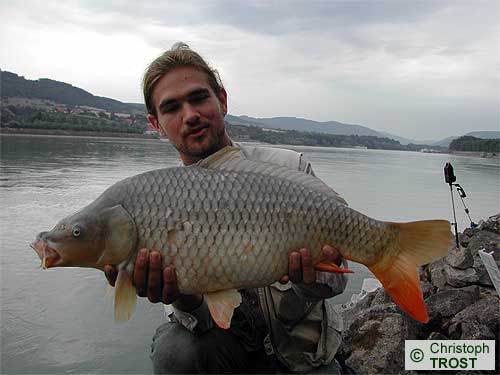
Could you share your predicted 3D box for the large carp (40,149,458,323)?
[{"bbox_3d":[0.002,0.082,0.920,0.711,0.302,0.140,1,0,-7],"label":"large carp"}]

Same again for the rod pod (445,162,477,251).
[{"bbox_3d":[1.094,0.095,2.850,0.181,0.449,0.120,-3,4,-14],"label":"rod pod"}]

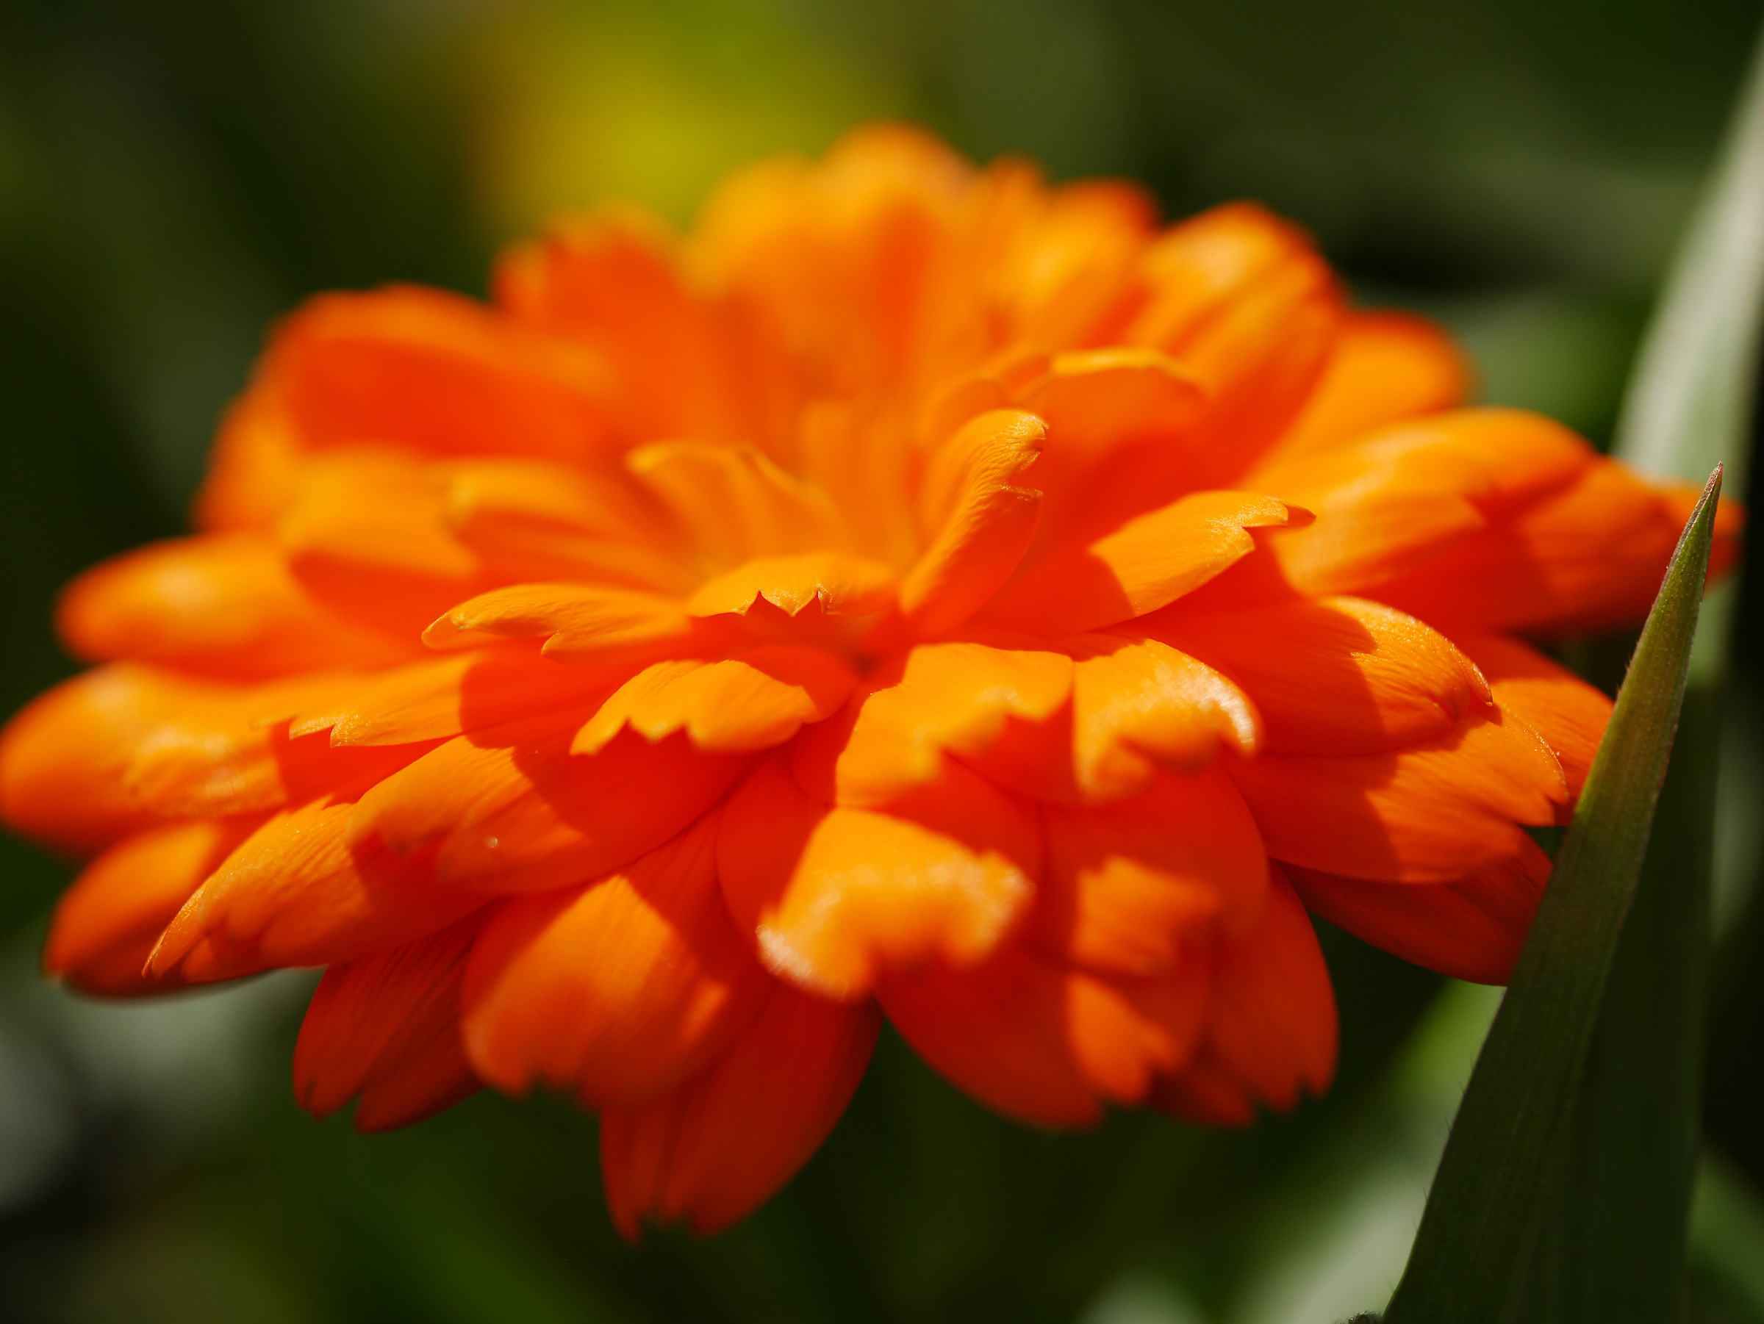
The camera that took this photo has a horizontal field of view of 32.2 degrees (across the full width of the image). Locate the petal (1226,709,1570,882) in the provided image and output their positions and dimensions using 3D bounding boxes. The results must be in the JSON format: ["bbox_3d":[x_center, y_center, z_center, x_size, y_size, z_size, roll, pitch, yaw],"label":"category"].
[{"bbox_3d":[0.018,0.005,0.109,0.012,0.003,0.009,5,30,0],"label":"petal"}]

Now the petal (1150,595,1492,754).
[{"bbox_3d":[0.016,0.000,0.111,0.012,0.003,0.008,7,31,2],"label":"petal"}]

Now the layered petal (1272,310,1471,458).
[{"bbox_3d":[0.020,-0.012,0.127,0.009,0.003,0.007,-24,35,-23],"label":"layered petal"}]

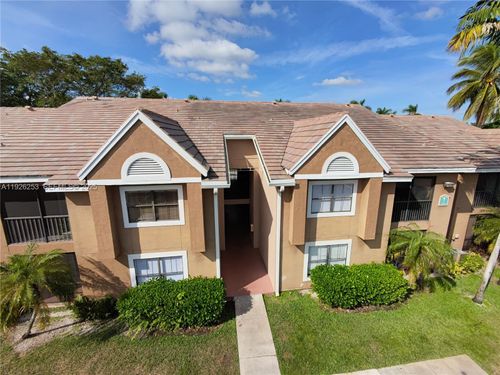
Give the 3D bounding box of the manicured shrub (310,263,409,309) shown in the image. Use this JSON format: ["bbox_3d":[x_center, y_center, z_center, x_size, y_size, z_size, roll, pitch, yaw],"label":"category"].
[{"bbox_3d":[4.563,4.196,9.935,3.600,1.220,1.200,-2,12,-10],"label":"manicured shrub"}]

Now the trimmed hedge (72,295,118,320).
[{"bbox_3d":[-5.733,4.672,8.925,1.550,0.800,0.650,-2,12,-10],"label":"trimmed hedge"}]

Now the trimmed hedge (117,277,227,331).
[{"bbox_3d":[-2.800,4.462,8.700,3.560,1.270,1.150,-2,12,-10],"label":"trimmed hedge"}]

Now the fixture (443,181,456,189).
[{"bbox_3d":[9.456,-0.118,11.021,0.420,0.250,0.280,-2,12,-10],"label":"fixture"}]

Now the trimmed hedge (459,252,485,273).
[{"bbox_3d":[11.690,3.943,12.244,1.150,0.720,0.700,-2,12,-10],"label":"trimmed hedge"}]

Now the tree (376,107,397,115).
[{"bbox_3d":[26.615,-9.354,46.300,4.600,13.100,4.600,-2,12,-10],"label":"tree"}]

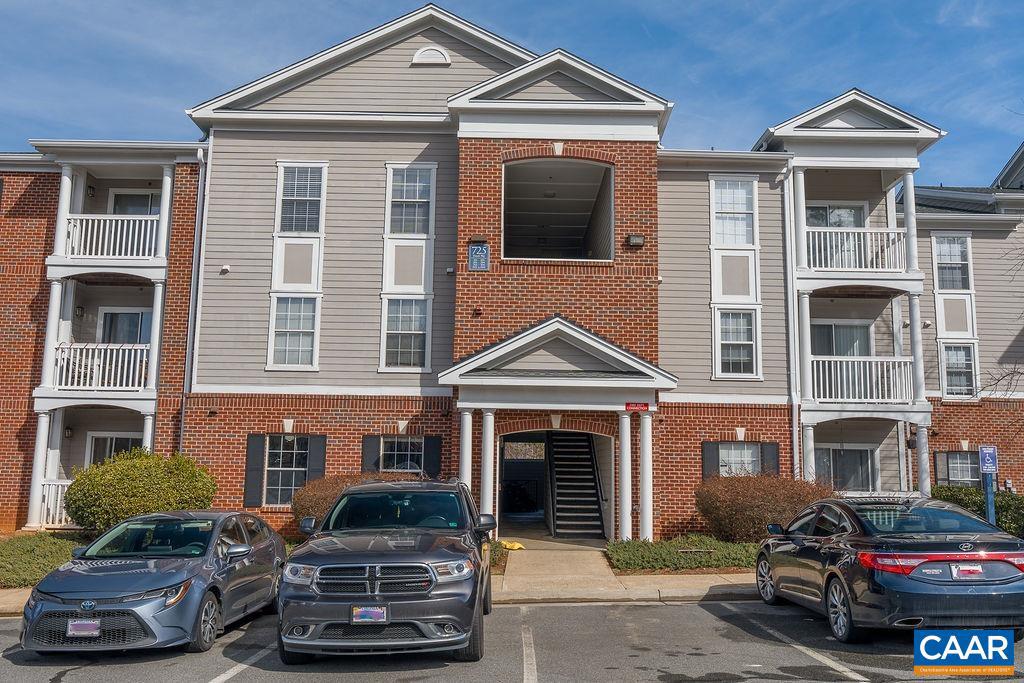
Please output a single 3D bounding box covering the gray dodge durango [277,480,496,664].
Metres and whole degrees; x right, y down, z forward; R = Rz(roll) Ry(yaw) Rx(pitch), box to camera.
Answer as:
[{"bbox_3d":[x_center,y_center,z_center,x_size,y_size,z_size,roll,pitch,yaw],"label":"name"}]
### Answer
[{"bbox_3d":[-1.231,2.469,10.256,1.970,1.800,5.110,-1,-9,0],"label":"gray dodge durango"}]

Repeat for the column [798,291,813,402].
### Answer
[{"bbox_3d":[6.424,0.130,19.287,0.260,2.415,0.260,1,-9,0],"label":"column"}]

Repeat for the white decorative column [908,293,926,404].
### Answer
[{"bbox_3d":[8.866,0.175,19.291,0.260,2.400,0.260,1,-9,0],"label":"white decorative column"}]

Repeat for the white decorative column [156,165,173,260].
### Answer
[{"bbox_3d":[-7.941,-2.977,20.160,0.270,2.222,0.270,1,-9,0],"label":"white decorative column"}]

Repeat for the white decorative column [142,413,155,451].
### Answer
[{"bbox_3d":[-7.888,2.819,18.958,0.260,2.495,0.260,1,-9,0],"label":"white decorative column"}]

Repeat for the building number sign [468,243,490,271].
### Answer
[{"bbox_3d":[-0.658,-1.728,18.097,0.420,0.565,0.040,1,-9,0],"label":"building number sign"}]

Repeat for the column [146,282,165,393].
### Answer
[{"bbox_3d":[-7.699,-0.147,19.078,0.290,2.377,0.290,1,-9,0],"label":"column"}]

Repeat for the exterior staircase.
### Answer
[{"bbox_3d":[1.487,3.218,21.564,1.200,2.850,4.100,1,-9,0],"label":"exterior staircase"}]

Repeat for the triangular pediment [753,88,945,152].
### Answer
[{"bbox_3d":[7.479,-4.917,19.819,3.770,1.153,1.150,1,-9,0],"label":"triangular pediment"}]

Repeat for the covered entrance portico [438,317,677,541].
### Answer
[{"bbox_3d":[0.840,1.734,16.730,4.370,4.190,1.750,1,-9,0],"label":"covered entrance portico"}]

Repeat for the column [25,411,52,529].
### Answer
[{"bbox_3d":[-9.994,2.700,18.644,0.290,2.435,0.290,1,-9,0],"label":"column"}]

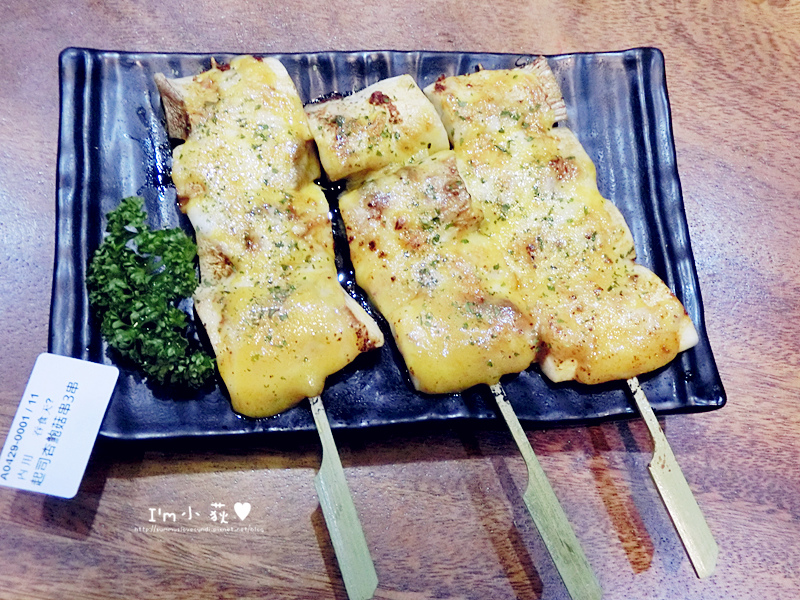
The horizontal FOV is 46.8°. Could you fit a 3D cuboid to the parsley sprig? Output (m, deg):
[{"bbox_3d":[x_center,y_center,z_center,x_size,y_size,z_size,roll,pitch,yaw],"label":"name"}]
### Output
[{"bbox_3d":[-0.078,-0.004,0.289,0.038,0.026,0.062,-12,75,-10],"label":"parsley sprig"}]

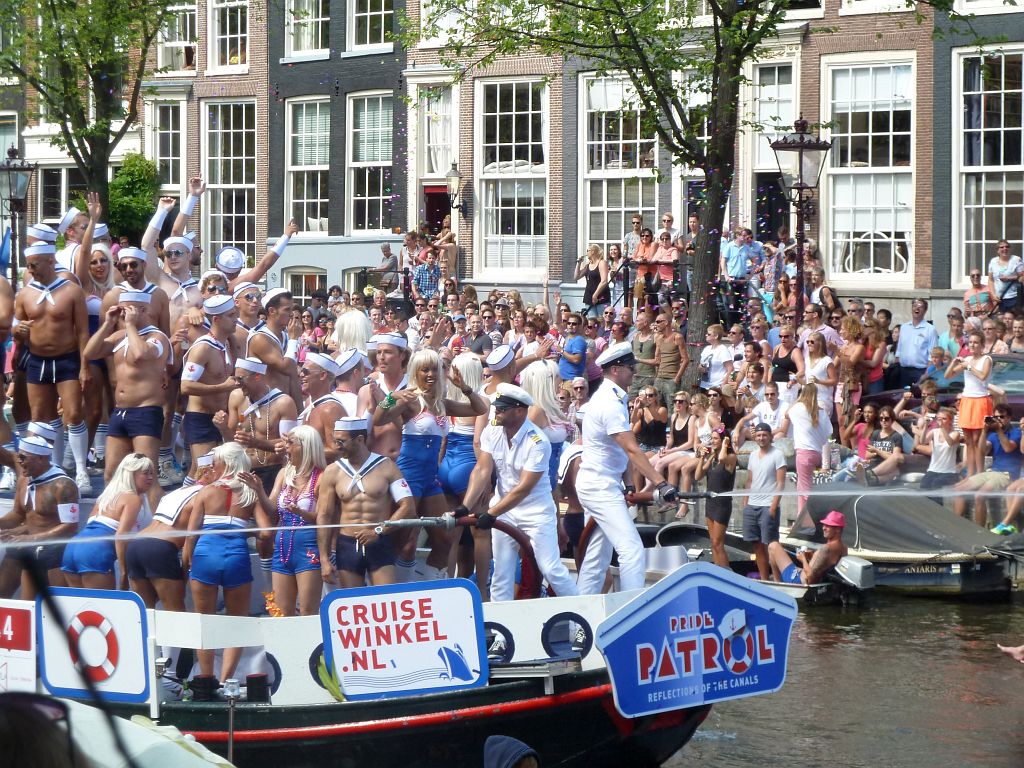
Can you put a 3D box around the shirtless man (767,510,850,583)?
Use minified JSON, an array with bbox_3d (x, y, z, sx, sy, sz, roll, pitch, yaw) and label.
[{"bbox_3d":[3.111,1.778,32.317,0.850,0.880,0.520,1,2,15],"label":"shirtless man"}]

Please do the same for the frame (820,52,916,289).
[{"bbox_3d":[5.592,-3.334,48.048,0.220,3.697,1.876,-3,4,-43],"label":"frame"}]

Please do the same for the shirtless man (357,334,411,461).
[{"bbox_3d":[-0.841,0.586,20.844,0.520,1.870,0.380,2,3,27],"label":"shirtless man"}]

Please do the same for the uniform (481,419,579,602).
[{"bbox_3d":[0.105,0.916,19.500,0.550,1.380,0.500,3,4,40],"label":"uniform"}]

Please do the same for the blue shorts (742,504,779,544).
[{"bbox_3d":[2.601,1.450,32.200,0.380,0.430,0.280,1,3,20],"label":"blue shorts"}]

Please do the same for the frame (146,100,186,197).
[{"bbox_3d":[-6.861,-4.743,61.338,0.200,1.887,1.294,-3,4,-43],"label":"frame"}]

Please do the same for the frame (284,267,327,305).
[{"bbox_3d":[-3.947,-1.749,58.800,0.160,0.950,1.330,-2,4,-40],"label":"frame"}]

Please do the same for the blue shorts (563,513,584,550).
[{"bbox_3d":[0.443,0.997,20.800,0.270,0.270,0.350,1,2,6],"label":"blue shorts"}]

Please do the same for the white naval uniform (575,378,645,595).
[{"bbox_3d":[0.553,0.718,17.639,0.420,1.500,0.500,0,3,-2],"label":"white naval uniform"}]

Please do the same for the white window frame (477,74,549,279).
[{"bbox_3d":[-0.003,-3.373,50.893,1.677,3.352,0.200,2,3,43],"label":"white window frame"}]

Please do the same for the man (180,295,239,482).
[{"bbox_3d":[-2.096,0.291,21.443,0.450,1.830,0.520,2,3,32],"label":"man"}]

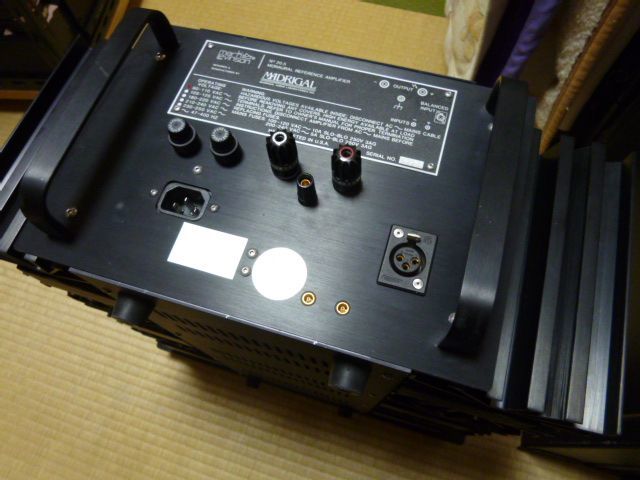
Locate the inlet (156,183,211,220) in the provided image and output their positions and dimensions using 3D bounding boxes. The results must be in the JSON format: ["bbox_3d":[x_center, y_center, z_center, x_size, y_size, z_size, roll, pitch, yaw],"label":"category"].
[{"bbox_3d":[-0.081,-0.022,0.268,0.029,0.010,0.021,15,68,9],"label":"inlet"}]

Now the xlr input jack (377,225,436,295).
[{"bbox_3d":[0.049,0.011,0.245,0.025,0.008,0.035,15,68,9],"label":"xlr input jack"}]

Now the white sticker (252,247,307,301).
[{"bbox_3d":[-0.022,0.018,0.244,0.030,0.001,0.030,15,68,9],"label":"white sticker"}]

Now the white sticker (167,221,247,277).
[{"bbox_3d":[-0.064,0.006,0.252,0.040,0.001,0.025,14,68,9],"label":"white sticker"}]

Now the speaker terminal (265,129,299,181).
[{"bbox_3d":[-0.021,-0.049,0.257,0.016,0.032,0.016,-1,67,2],"label":"speaker terminal"}]

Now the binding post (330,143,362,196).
[{"bbox_3d":[0.015,-0.039,0.251,0.016,0.032,0.016,-1,67,2],"label":"binding post"}]

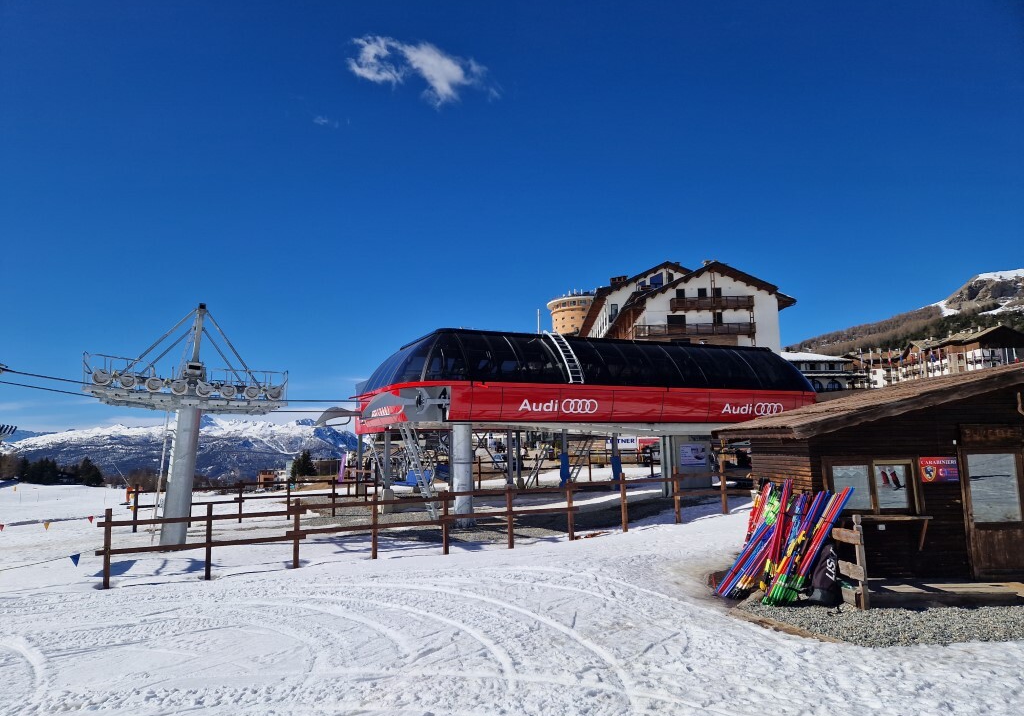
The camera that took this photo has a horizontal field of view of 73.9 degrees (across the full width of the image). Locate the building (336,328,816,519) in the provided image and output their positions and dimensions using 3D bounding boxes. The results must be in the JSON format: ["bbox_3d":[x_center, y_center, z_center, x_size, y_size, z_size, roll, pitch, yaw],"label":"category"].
[{"bbox_3d":[2.982,2.809,27.137,17.819,6.567,8.446,2,-8,-23],"label":"building"}]

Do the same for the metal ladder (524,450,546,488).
[{"bbox_3d":[1.028,4.267,26.786,0.120,1.833,0.420,32,-19,-17],"label":"metal ladder"}]

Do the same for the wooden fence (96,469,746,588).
[{"bbox_3d":[-0.389,3.123,13.879,13.818,1.693,0.250,3,-8,-26],"label":"wooden fence"}]

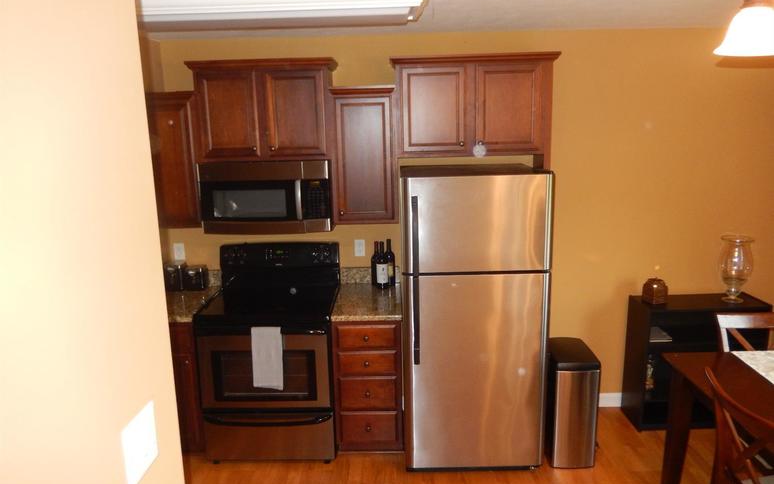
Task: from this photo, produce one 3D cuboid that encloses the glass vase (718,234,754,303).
[{"bbox_3d":[2.170,0.174,3.470,0.212,0.390,0.212,-1,11,1],"label":"glass vase"}]

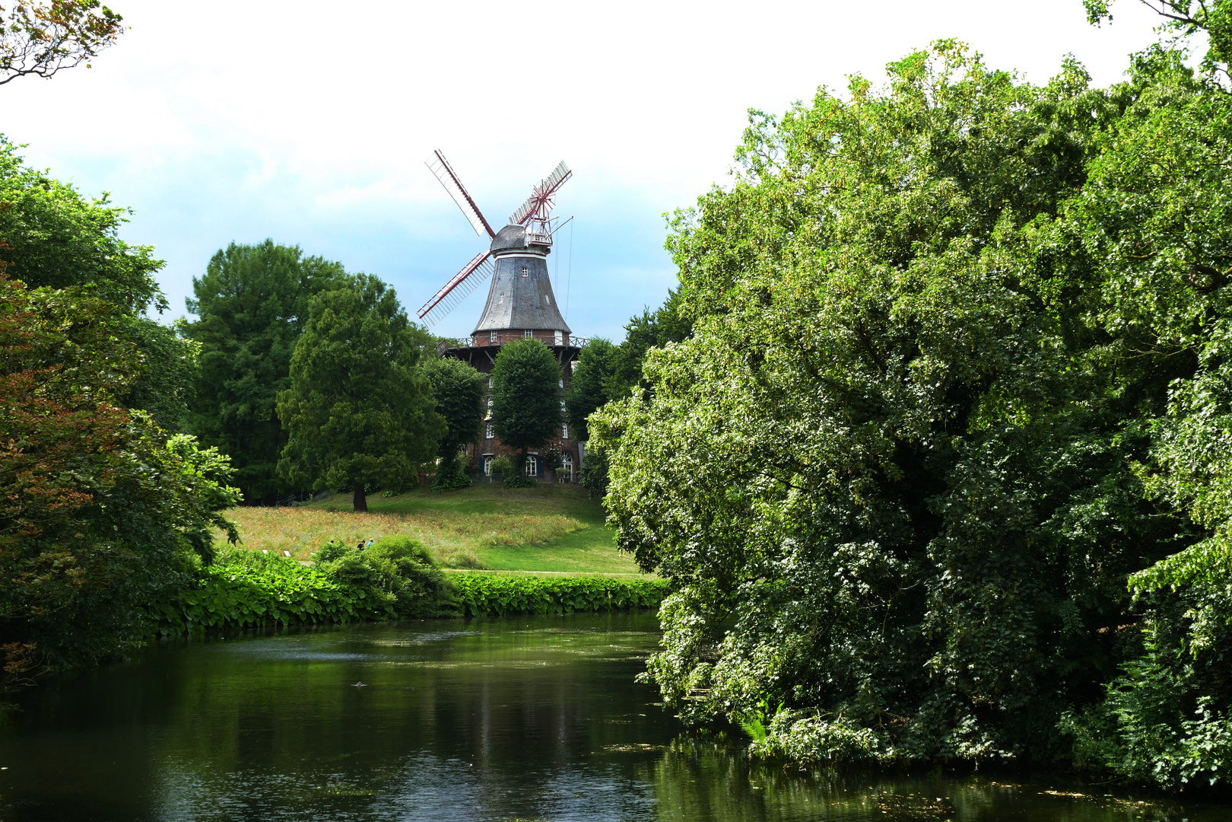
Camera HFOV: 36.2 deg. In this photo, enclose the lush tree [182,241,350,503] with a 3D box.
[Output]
[{"bbox_3d":[-31.466,-3.415,169.000,15.000,23.770,14.500,0,-2,0],"label":"lush tree"}]

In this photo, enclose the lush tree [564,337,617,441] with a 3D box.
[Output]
[{"bbox_3d":[-2.374,0.000,182.000,5.800,14.340,5.800,0,-2,0],"label":"lush tree"}]

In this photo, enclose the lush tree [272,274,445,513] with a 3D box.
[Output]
[{"bbox_3d":[-21.498,-1.455,158.000,14.000,19.880,13.500,0,-2,0],"label":"lush tree"}]

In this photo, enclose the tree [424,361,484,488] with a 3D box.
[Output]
[{"bbox_3d":[-15.336,1.236,179.000,6.000,12.730,6.000,0,-2,0],"label":"tree"}]

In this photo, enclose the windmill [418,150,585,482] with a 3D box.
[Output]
[{"bbox_3d":[-9.573,-9.476,190.000,19.500,33.720,15.500,1,-2,-35],"label":"windmill"}]

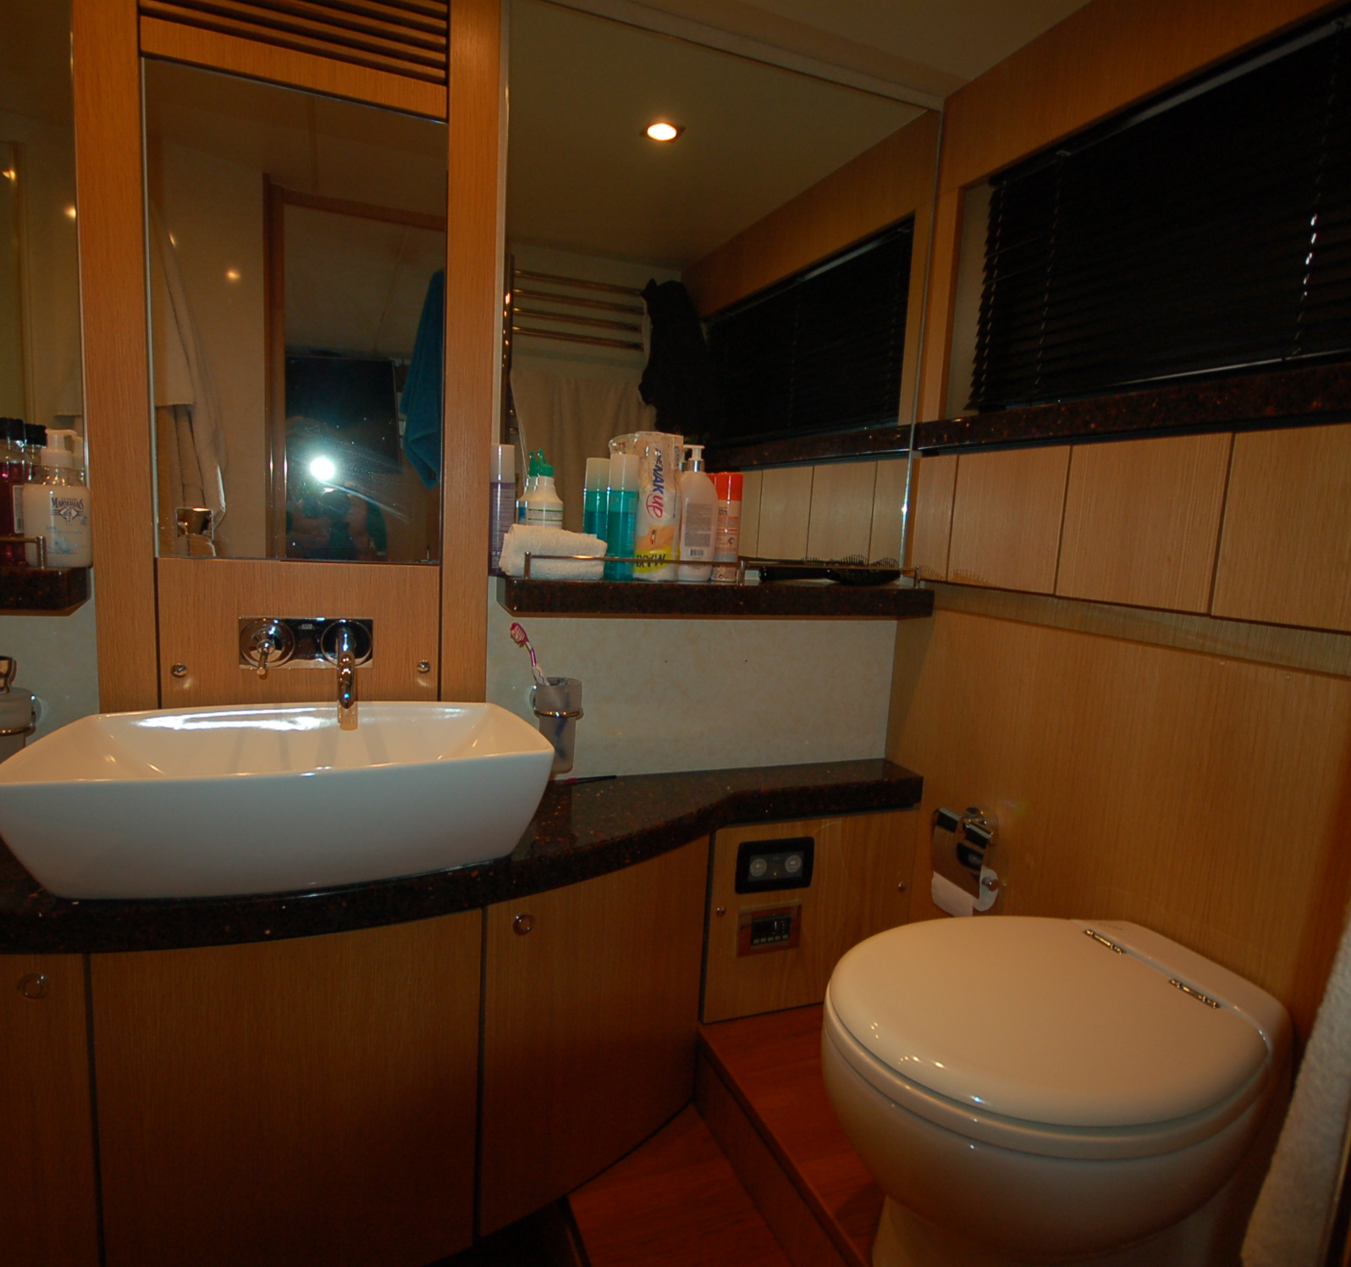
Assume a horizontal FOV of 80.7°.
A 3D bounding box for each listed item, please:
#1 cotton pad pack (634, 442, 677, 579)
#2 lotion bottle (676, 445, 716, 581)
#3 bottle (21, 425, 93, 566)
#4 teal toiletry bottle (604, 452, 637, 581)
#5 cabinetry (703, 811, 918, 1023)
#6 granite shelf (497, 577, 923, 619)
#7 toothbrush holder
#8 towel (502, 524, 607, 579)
[{"bbox_3d":[-0.027,-0.187,1.197,0.065,0.220,0.062,2,8,-12],"label":"cotton pad pack"},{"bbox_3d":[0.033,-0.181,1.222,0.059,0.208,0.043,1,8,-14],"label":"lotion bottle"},{"bbox_3d":[-0.721,-0.158,0.928,0.045,0.158,0.062,10,11,40],"label":"bottle"},{"bbox_3d":[-0.079,-0.169,1.170,0.046,0.186,0.046,2,8,-12],"label":"teal toiletry bottle"},{"bbox_3d":[0.217,0.469,1.403,0.394,0.340,0.102,0,9,-22],"label":"cabinetry"},{"bbox_3d":[0.091,-0.057,1.270,0.727,0.044,0.093,0,9,-22],"label":"granite shelf"},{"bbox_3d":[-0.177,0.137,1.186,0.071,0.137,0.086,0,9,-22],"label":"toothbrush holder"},{"bbox_3d":[-0.176,-0.115,1.144,0.152,0.076,0.083,0,9,-22],"label":"towel"}]

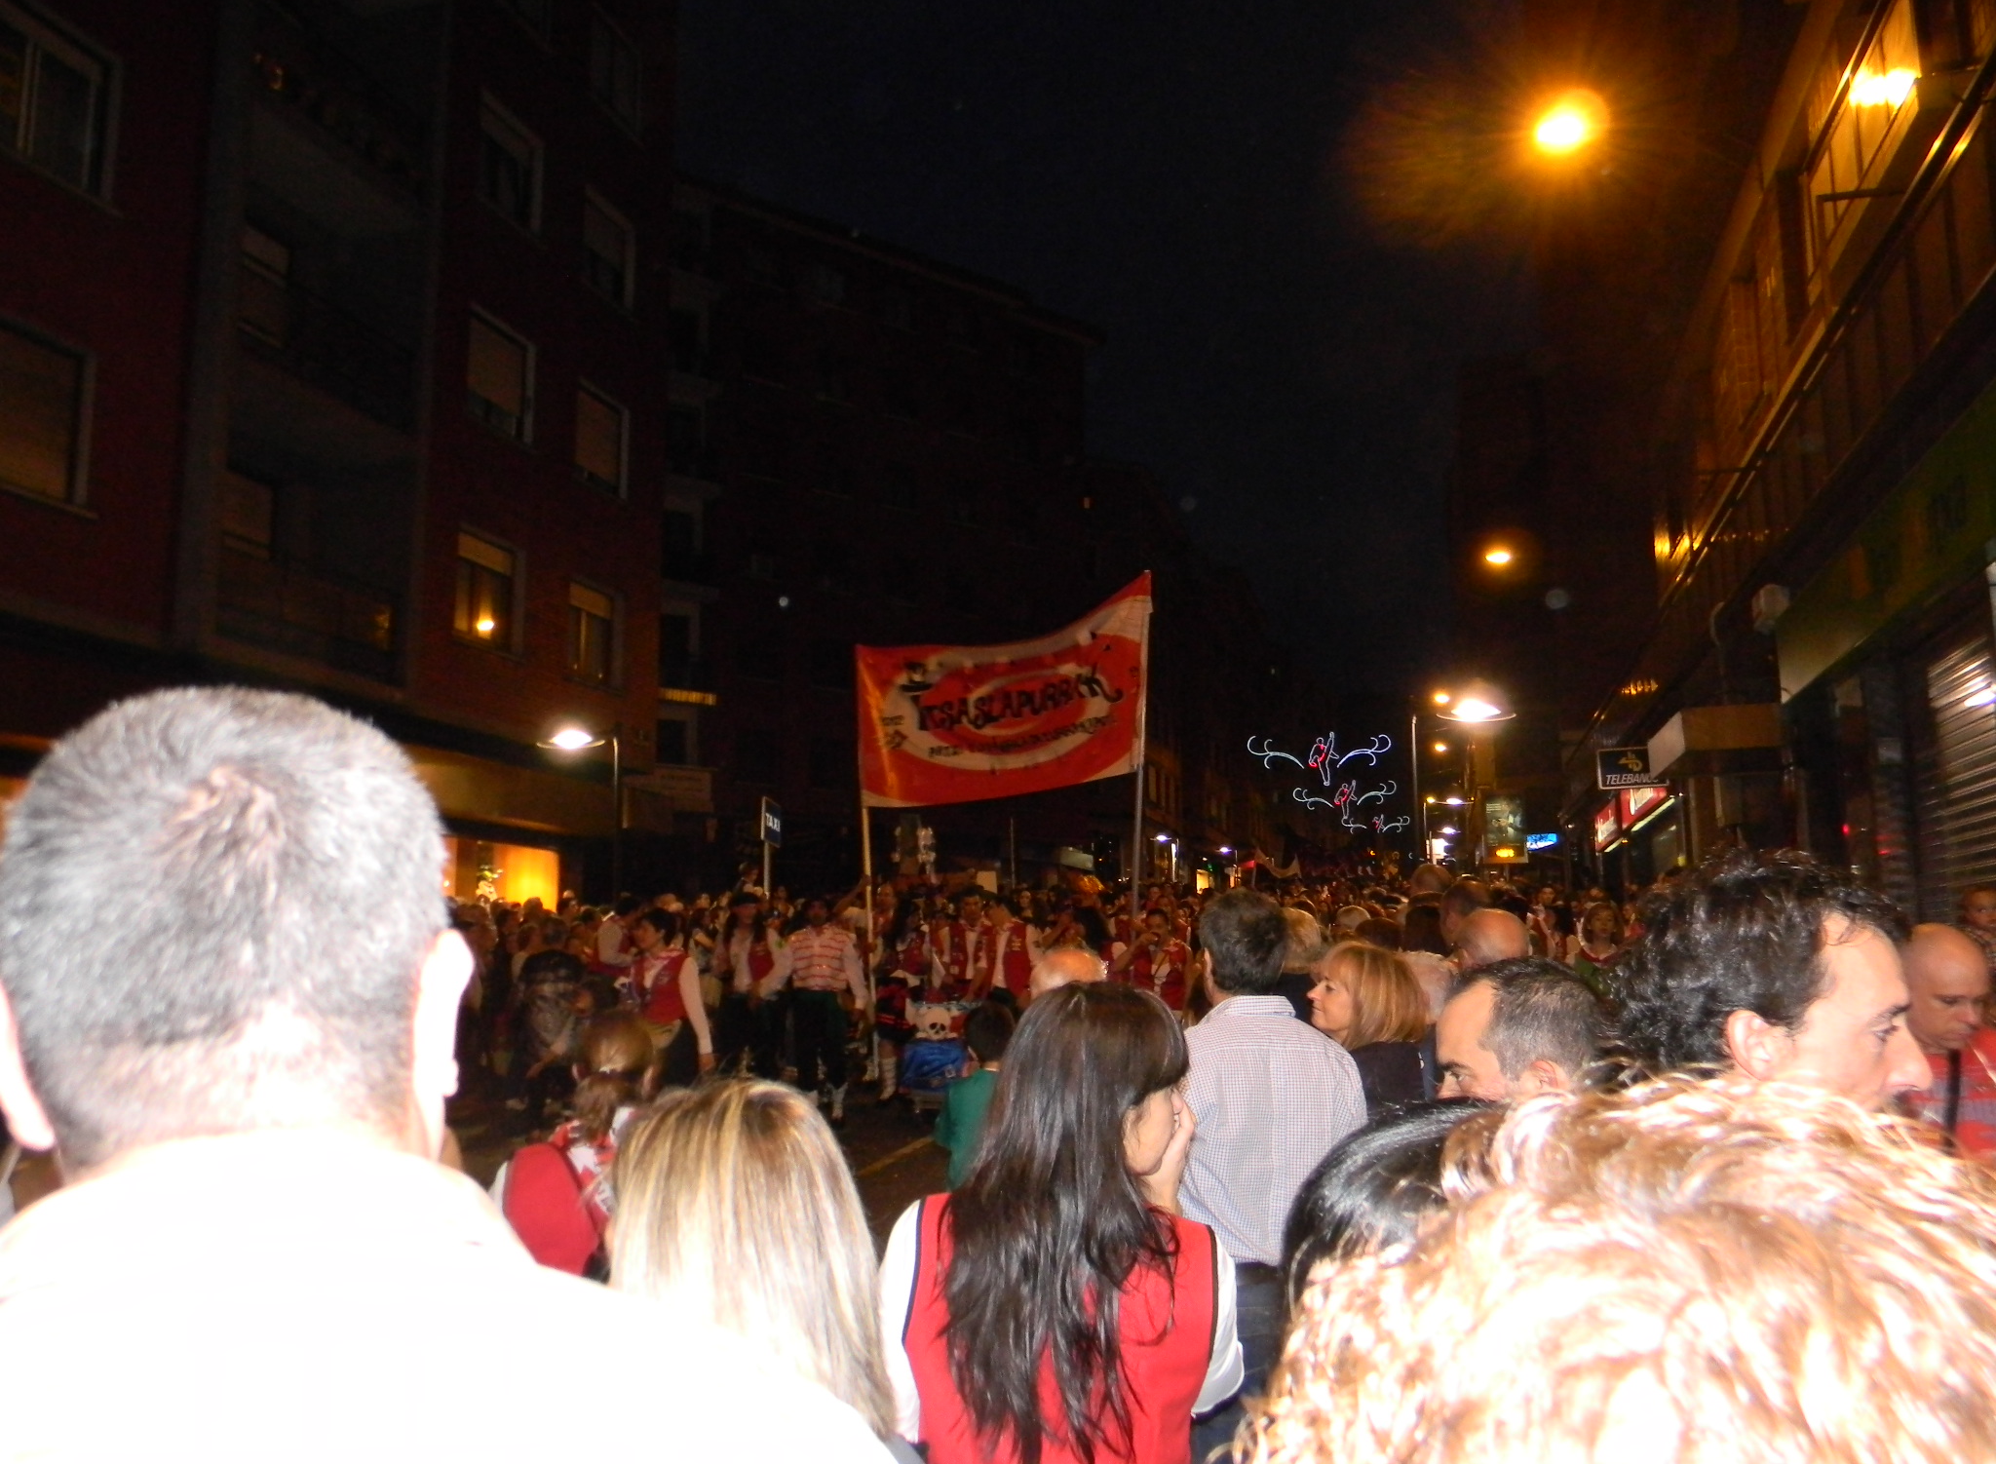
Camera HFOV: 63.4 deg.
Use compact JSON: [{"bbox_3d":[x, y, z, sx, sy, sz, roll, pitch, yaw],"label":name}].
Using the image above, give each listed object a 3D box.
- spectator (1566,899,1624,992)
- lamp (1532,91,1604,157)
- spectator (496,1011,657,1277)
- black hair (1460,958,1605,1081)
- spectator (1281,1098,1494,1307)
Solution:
[{"bbox_3d":[3.581,1.809,9.490,0.450,1.640,0.300,0,-8,0],"label":"spectator"},{"bbox_3d":[5.295,-5.657,15.000,0.650,0.360,0.420,-2,-8,16],"label":"lamp"},{"bbox_3d":[-0.783,1.275,3.098,0.420,1.460,0.280,-1,-8,9],"label":"spectator"},{"bbox_3d":[0.587,0.324,1.760,0.170,0.165,0.155,-2,-8,12],"label":"black hair"},{"bbox_3d":[0.280,0.979,0.840,0.440,1.540,0.300,1,-8,-9],"label":"spectator"}]

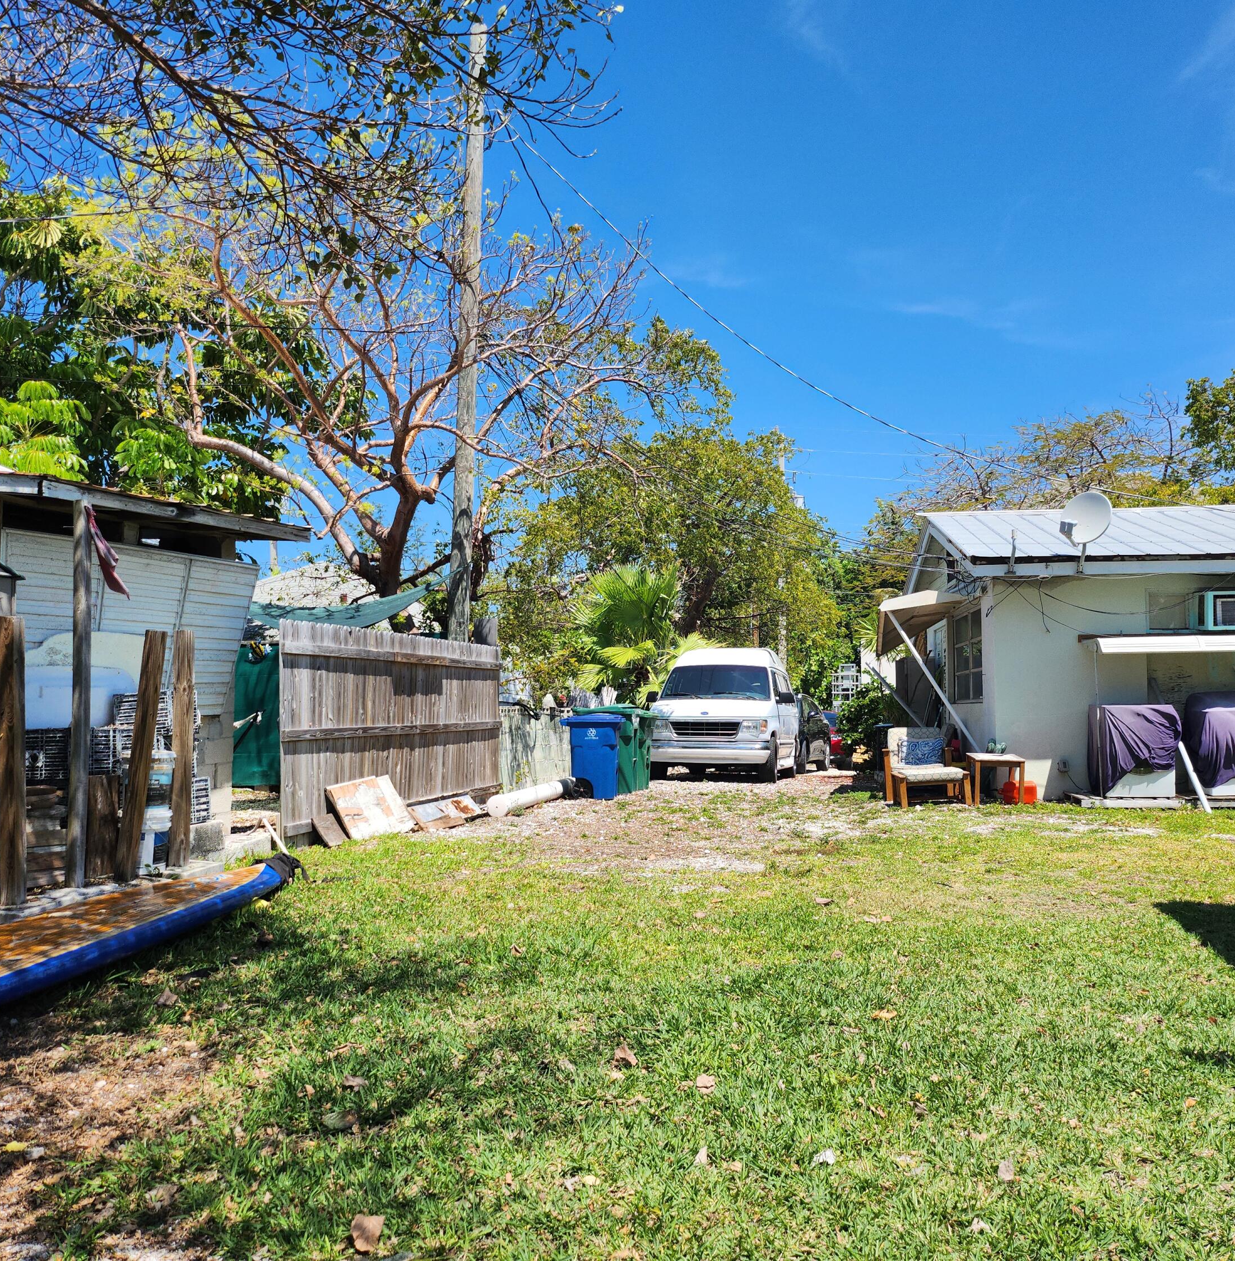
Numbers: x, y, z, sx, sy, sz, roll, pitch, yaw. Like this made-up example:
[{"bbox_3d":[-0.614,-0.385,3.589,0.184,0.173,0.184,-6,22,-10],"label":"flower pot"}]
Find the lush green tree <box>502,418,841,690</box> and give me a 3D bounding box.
[{"bbox_3d":[1.077,-0.699,25.105,7.400,7.400,7.000,0,-4,0],"label":"lush green tree"}]

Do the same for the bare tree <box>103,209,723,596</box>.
[{"bbox_3d":[-2.958,-1.938,16.972,8.600,8.300,7.800,0,-4,0],"label":"bare tree"}]

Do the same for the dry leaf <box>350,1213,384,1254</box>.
[{"bbox_3d":[-0.579,1.387,2.672,0.085,0.055,0.090,0,-4,0],"label":"dry leaf"}]

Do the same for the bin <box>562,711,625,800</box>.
[{"bbox_3d":[-0.274,1.462,13.783,0.760,1.050,0.630,-1,-4,12],"label":"bin"}]

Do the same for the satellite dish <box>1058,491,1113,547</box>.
[{"bbox_3d":[4.955,-1.160,12.386,0.540,0.560,0.450,-4,-13,42],"label":"satellite dish"}]

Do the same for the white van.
[{"bbox_3d":[2.006,1.443,20.699,2.070,2.300,5.450,-1,-4,13],"label":"white van"}]

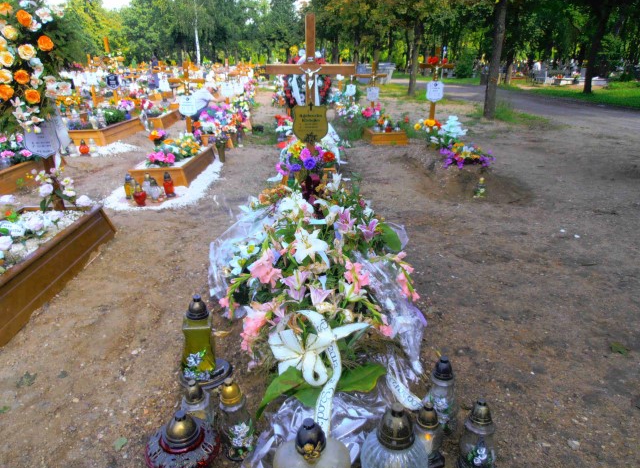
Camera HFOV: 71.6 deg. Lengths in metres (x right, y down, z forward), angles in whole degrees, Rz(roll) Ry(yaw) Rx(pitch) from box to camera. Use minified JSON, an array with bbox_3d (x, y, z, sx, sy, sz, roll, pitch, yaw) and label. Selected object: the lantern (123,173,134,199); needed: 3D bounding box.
[{"bbox_3d":[-2.141,-0.538,5.013,0.084,0.277,0.084,0,22,0],"label":"lantern"}]

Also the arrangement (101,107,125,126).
[{"bbox_3d":[-4.099,-2.319,8.808,0.460,0.360,0.420,0,21,0],"label":"arrangement"}]

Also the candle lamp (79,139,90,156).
[{"bbox_3d":[-3.929,-1.435,7.403,0.165,0.270,0.165,0,21,0],"label":"candle lamp"}]

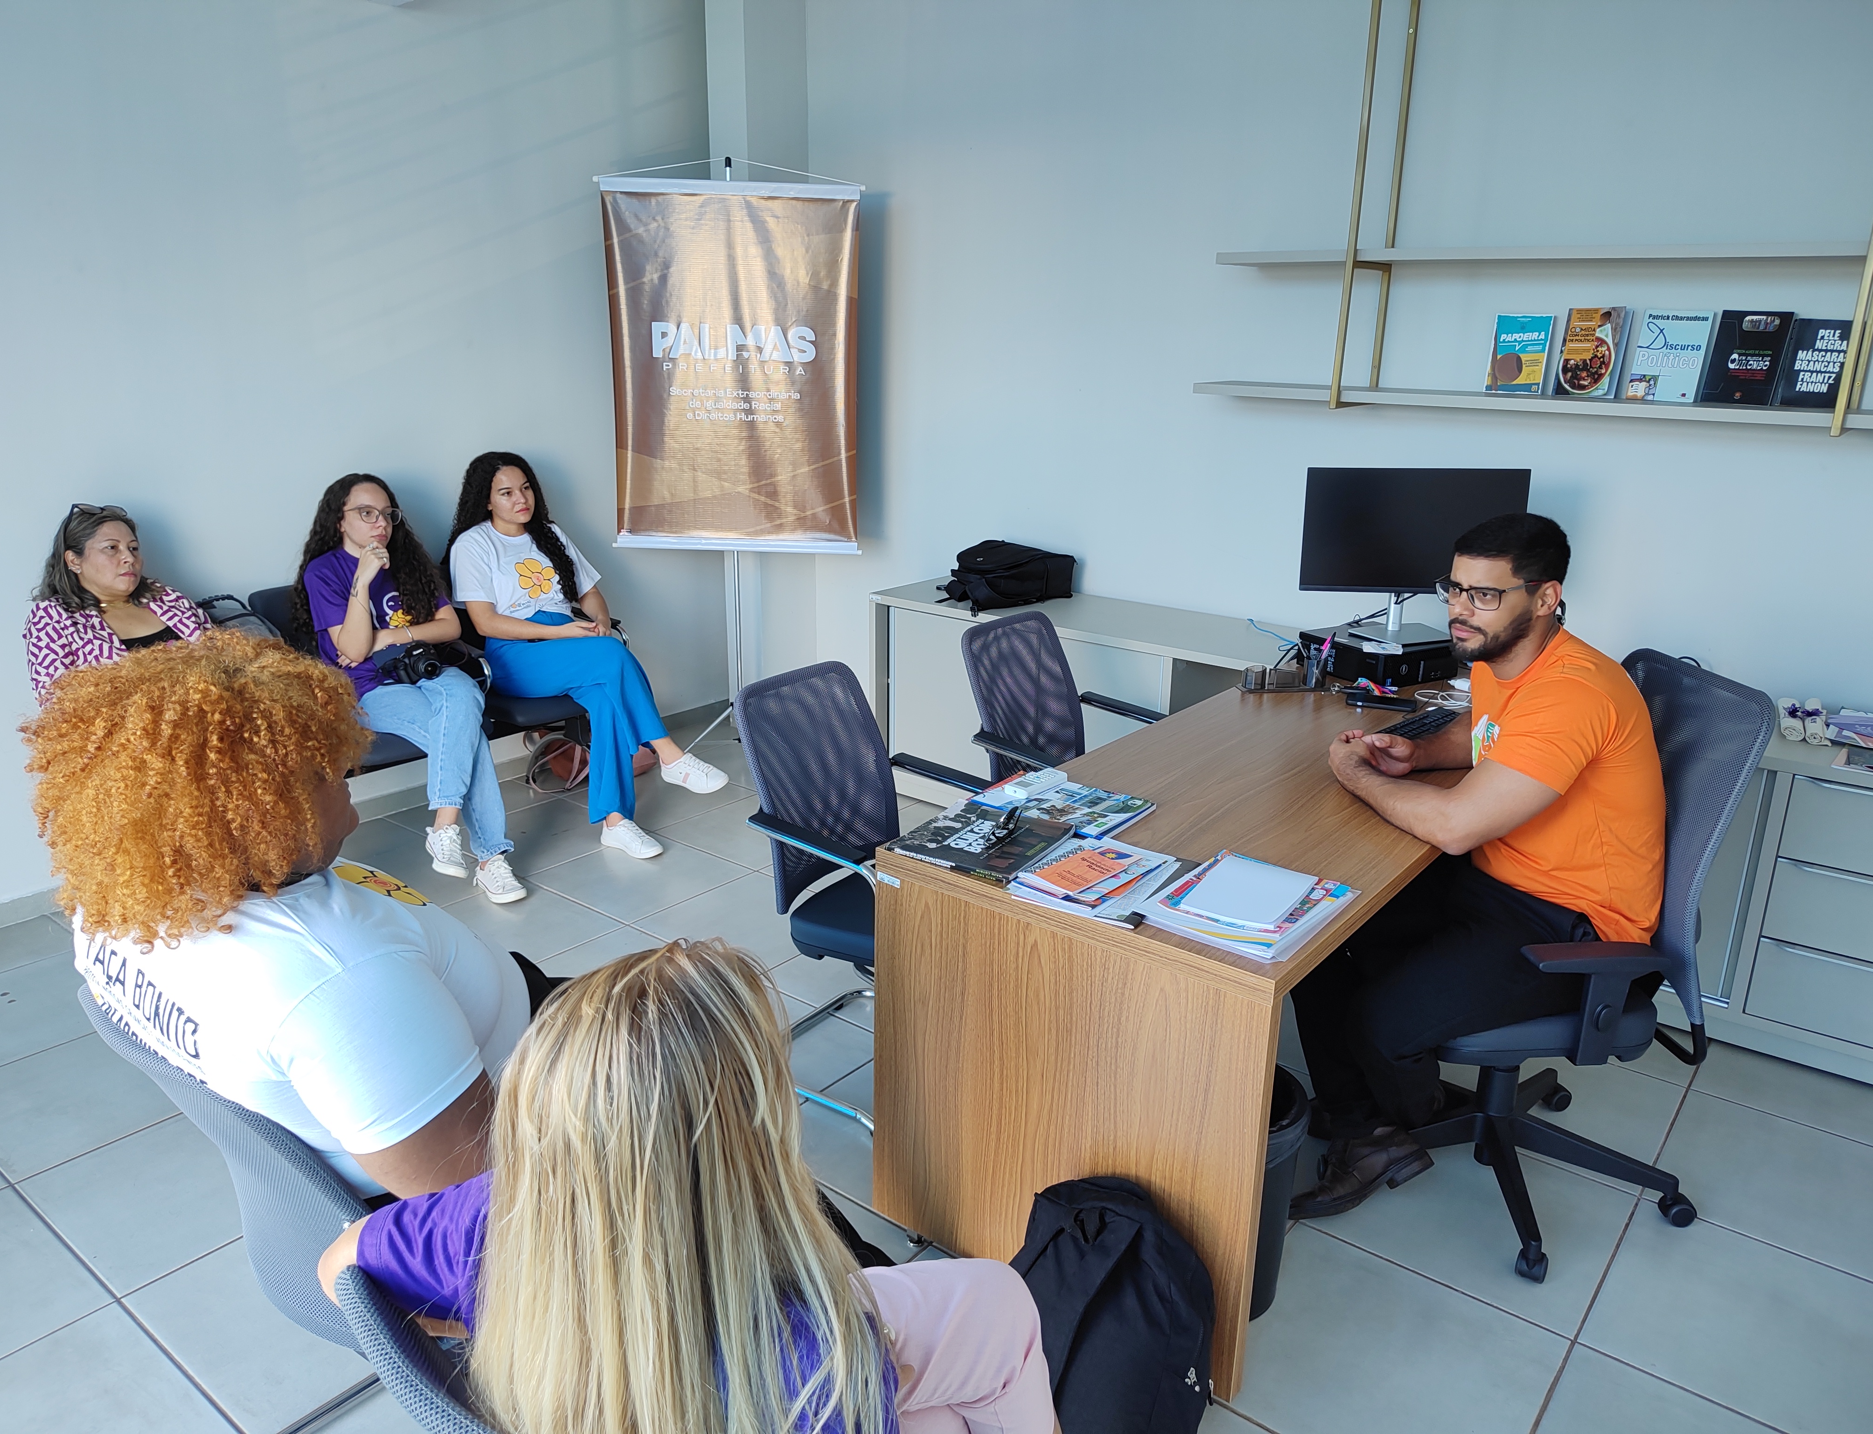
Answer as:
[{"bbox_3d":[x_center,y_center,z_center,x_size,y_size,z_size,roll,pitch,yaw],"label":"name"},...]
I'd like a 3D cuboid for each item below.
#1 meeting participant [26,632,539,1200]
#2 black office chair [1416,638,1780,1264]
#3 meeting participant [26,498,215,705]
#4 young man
[{"bbox_3d":[-0.582,0.484,1.658,0.642,1.294,0.810,16,22,41],"label":"meeting participant"},{"bbox_3d":[1.178,0.417,2.425,0.652,1.047,0.652,3,17,6],"label":"black office chair"},{"bbox_3d":[-1.909,0.077,3.141,0.810,1.165,0.563,14,21,36],"label":"meeting participant"},{"bbox_3d":[1.030,0.282,2.418,0.672,1.304,0.543,6,17,15],"label":"young man"}]

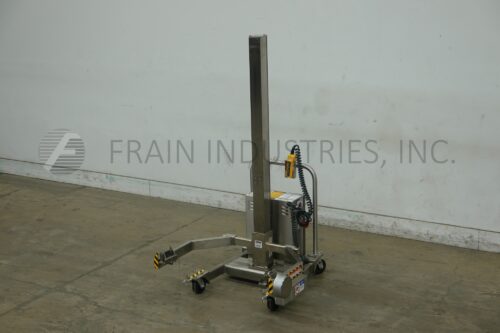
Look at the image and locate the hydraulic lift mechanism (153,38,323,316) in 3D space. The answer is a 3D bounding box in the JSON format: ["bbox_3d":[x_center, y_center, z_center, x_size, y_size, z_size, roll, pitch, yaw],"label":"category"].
[{"bbox_3d":[-0.008,0.003,6.392,1.094,1.974,1.087,7,17,30],"label":"hydraulic lift mechanism"}]

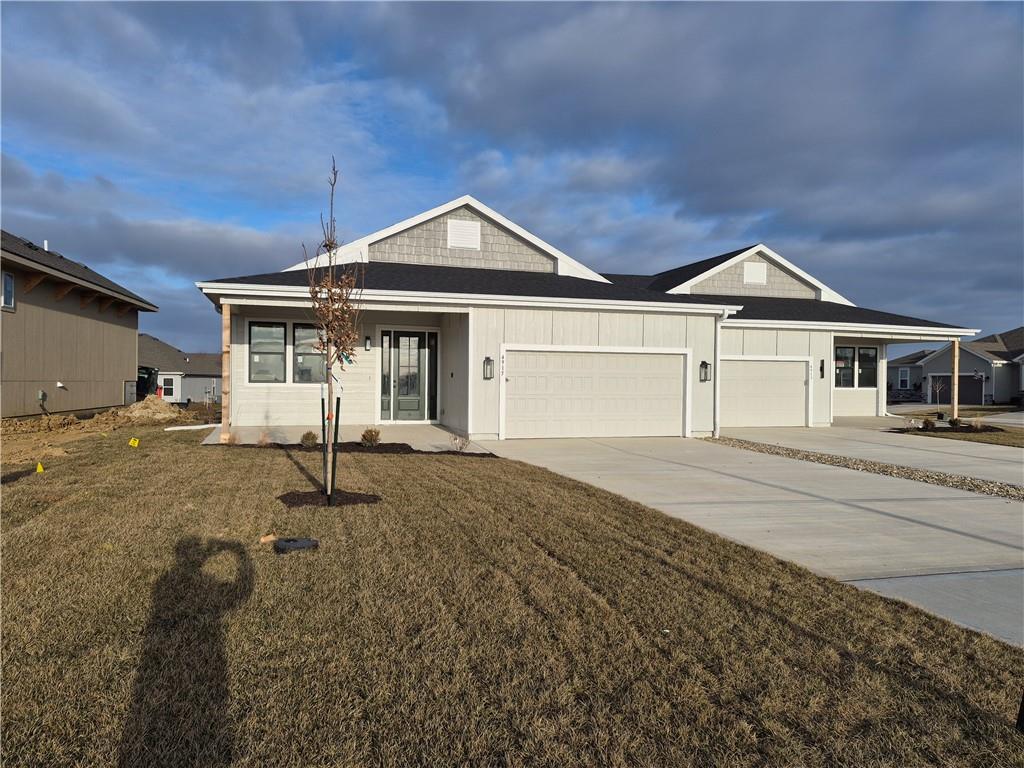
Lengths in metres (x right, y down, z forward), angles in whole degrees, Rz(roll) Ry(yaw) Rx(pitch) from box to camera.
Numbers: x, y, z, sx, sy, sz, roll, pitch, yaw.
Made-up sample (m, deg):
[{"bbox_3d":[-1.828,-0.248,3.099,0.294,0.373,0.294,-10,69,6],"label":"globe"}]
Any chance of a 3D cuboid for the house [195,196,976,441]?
[{"bbox_3d":[2.442,-1.924,26.579,24.340,6.570,19.460,0,0,-17],"label":"house"}]

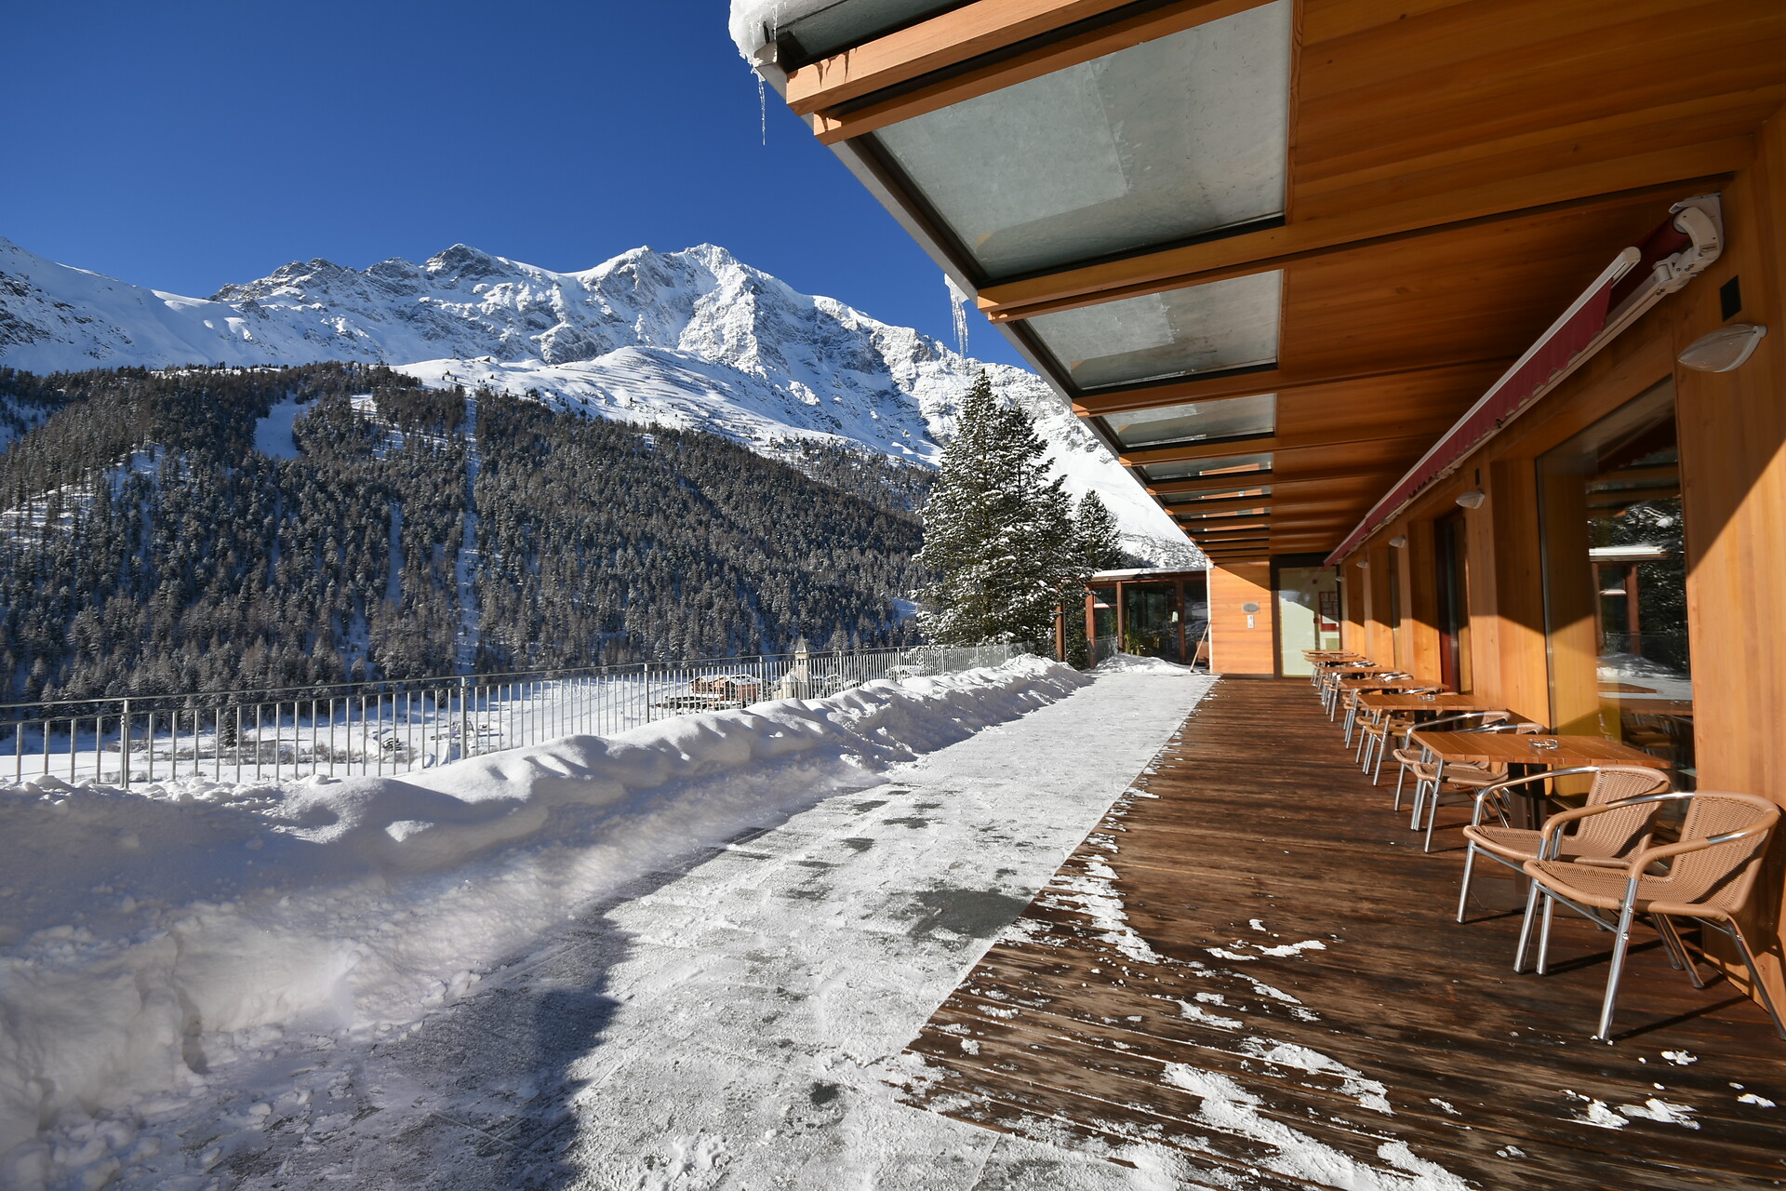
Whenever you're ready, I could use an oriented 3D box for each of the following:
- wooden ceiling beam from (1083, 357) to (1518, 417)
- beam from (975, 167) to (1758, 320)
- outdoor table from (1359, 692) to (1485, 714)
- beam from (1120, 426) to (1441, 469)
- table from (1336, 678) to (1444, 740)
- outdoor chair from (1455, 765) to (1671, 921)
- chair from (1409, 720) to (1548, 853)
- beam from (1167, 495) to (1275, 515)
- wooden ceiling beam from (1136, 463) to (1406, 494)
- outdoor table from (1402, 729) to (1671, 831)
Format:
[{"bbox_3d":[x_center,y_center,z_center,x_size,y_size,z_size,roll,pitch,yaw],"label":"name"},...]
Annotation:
[{"bbox_3d":[2.392,-1.326,4.534,2.535,0.115,0.180,-2,-3,24],"label":"wooden ceiling beam"},{"bbox_3d":[1.577,-1.381,2.910,2.534,0.115,0.180,-2,-3,24],"label":"beam"},{"bbox_3d":[4.034,1.166,5.625,0.810,0.735,0.810,-2,-3,25],"label":"outdoor table"},{"bbox_3d":[3.203,-1.271,6.146,2.534,0.115,0.180,-2,-3,24],"label":"beam"},{"bbox_3d":[4.840,1.223,7.267,0.810,0.735,0.810,-2,-3,25],"label":"table"},{"bbox_3d":[2.746,1.081,3.074,0.590,0.730,0.560,-1,-2,7],"label":"outdoor chair"},{"bbox_3d":[3.451,1.129,4.463,0.590,0.730,0.560,-2,-3,28],"label":"chair"},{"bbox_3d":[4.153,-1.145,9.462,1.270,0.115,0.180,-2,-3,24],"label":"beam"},{"bbox_3d":[3.968,-1.218,7.675,2.538,0.115,0.180,-2,-3,24],"label":"wooden ceiling beam"},{"bbox_3d":[3.088,1.096,3.603,0.810,0.735,0.810,-2,-3,23],"label":"outdoor table"}]

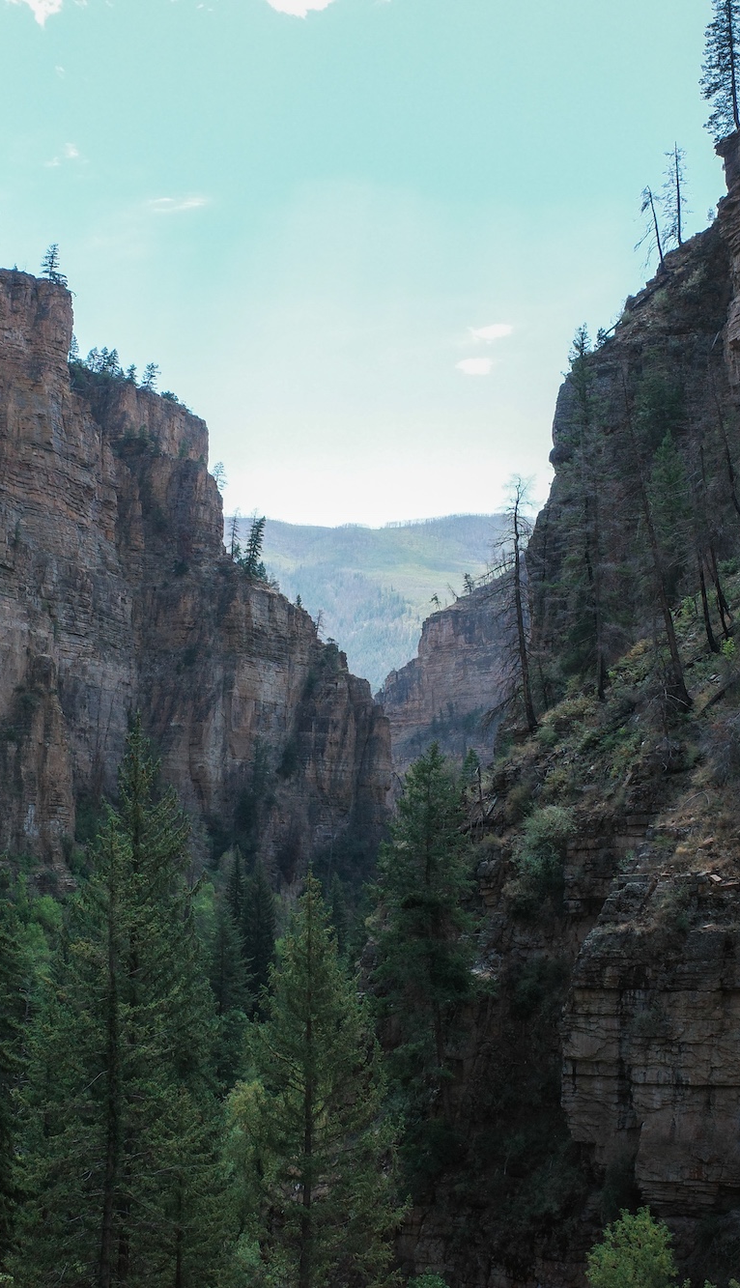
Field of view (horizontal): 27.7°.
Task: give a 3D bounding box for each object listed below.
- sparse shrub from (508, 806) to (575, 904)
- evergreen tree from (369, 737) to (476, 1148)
[{"bbox_3d":[7.560,9.310,66.000,2.770,4.310,2.770,-1,-8,6],"label":"sparse shrub"},{"bbox_3d":[2.320,13.970,69.000,4.710,18.510,4.710,0,-8,2],"label":"evergreen tree"}]

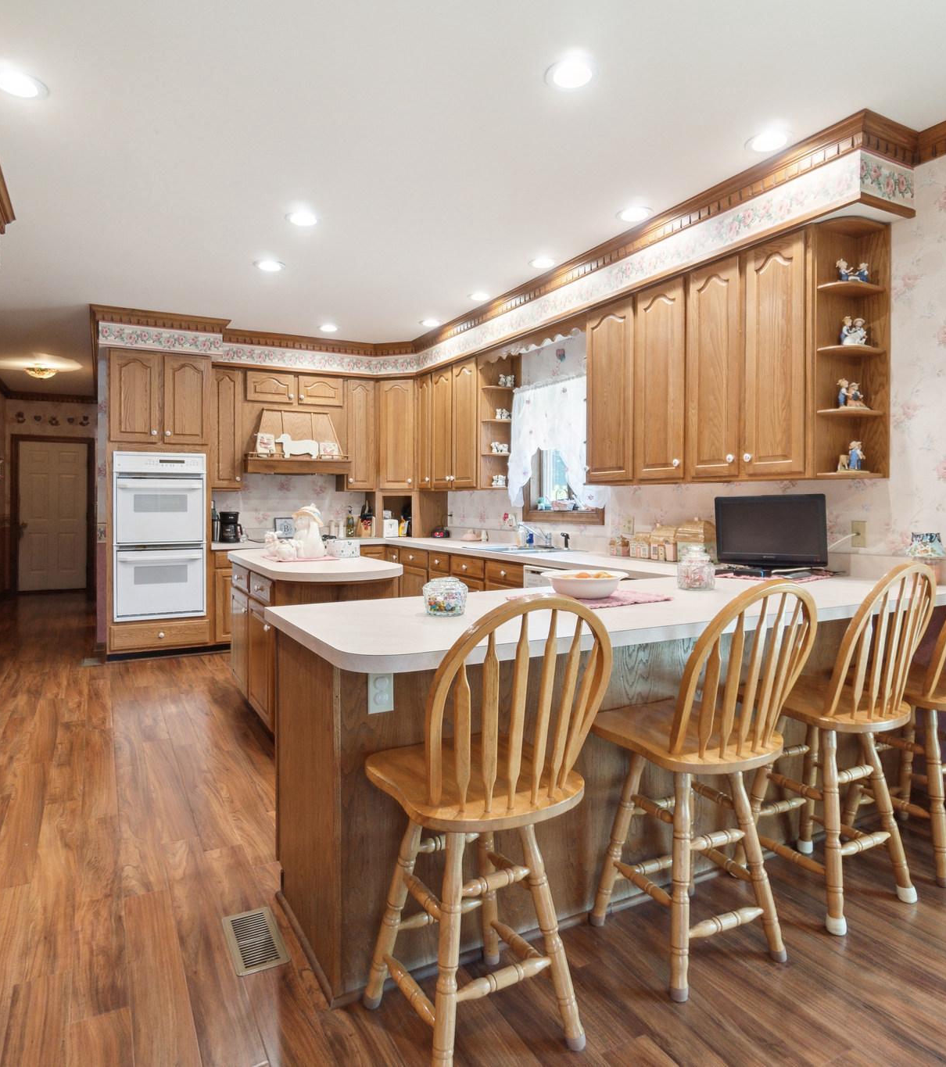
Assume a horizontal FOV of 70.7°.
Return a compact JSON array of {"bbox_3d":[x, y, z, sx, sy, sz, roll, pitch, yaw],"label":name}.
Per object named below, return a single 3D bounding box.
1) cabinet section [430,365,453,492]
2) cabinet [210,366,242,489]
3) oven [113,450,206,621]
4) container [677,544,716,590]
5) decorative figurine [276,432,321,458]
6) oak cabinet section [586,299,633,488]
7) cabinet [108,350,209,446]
[{"bbox_3d":[-0.154,-0.926,6.031,0.310,1.070,0.410,-1,2,-30],"label":"cabinet section"},{"bbox_3d":[-2.173,-0.904,5.779,0.300,1.045,0.340,-1,2,-29],"label":"cabinet"},{"bbox_3d":[-2.575,0.011,5.462,0.658,1.305,0.580,-1,2,-30],"label":"oven"},{"bbox_3d":[0.831,0.126,2.498,0.135,0.147,0.135,-1,2,-29],"label":"container"},{"bbox_3d":[-1.541,-0.758,5.853,0.375,0.210,0.030,-1,2,-29],"label":"decorative figurine"},{"bbox_3d":[0.818,-0.828,3.931,0.027,1.030,0.386,-1,2,-30],"label":"oak cabinet section"},{"bbox_3d":[-2.565,-1.063,5.439,0.725,0.720,0.500,-1,2,-30],"label":"cabinet"}]

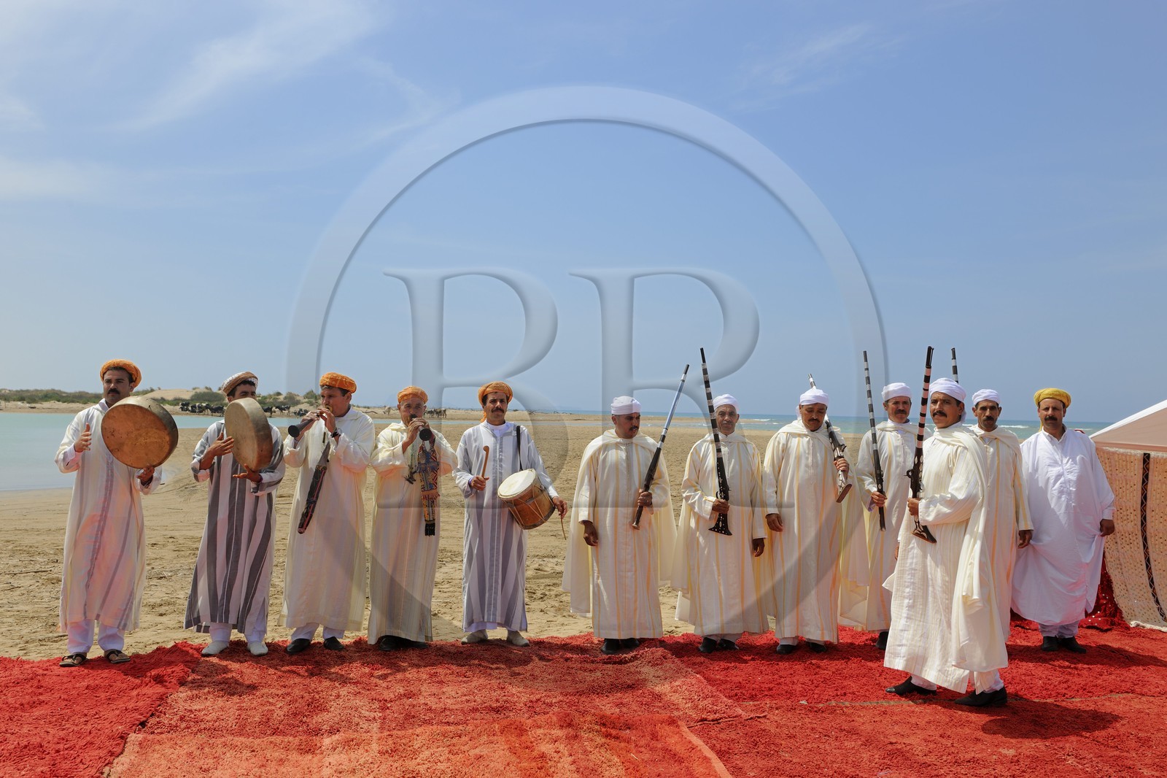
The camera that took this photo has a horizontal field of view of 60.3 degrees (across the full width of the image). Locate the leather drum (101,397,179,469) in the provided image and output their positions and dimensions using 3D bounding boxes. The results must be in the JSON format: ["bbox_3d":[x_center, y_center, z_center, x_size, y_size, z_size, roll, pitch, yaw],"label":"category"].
[{"bbox_3d":[-2.513,0.249,5.700,0.400,0.400,0.115,1,22,7],"label":"leather drum"}]

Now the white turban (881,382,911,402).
[{"bbox_3d":[2.154,0.019,6.900,0.205,0.130,0.235,1,-5,6],"label":"white turban"}]

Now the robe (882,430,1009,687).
[{"bbox_3d":[2.031,0.924,5.630,0.580,1.460,0.600,2,-1,-30],"label":"robe"}]

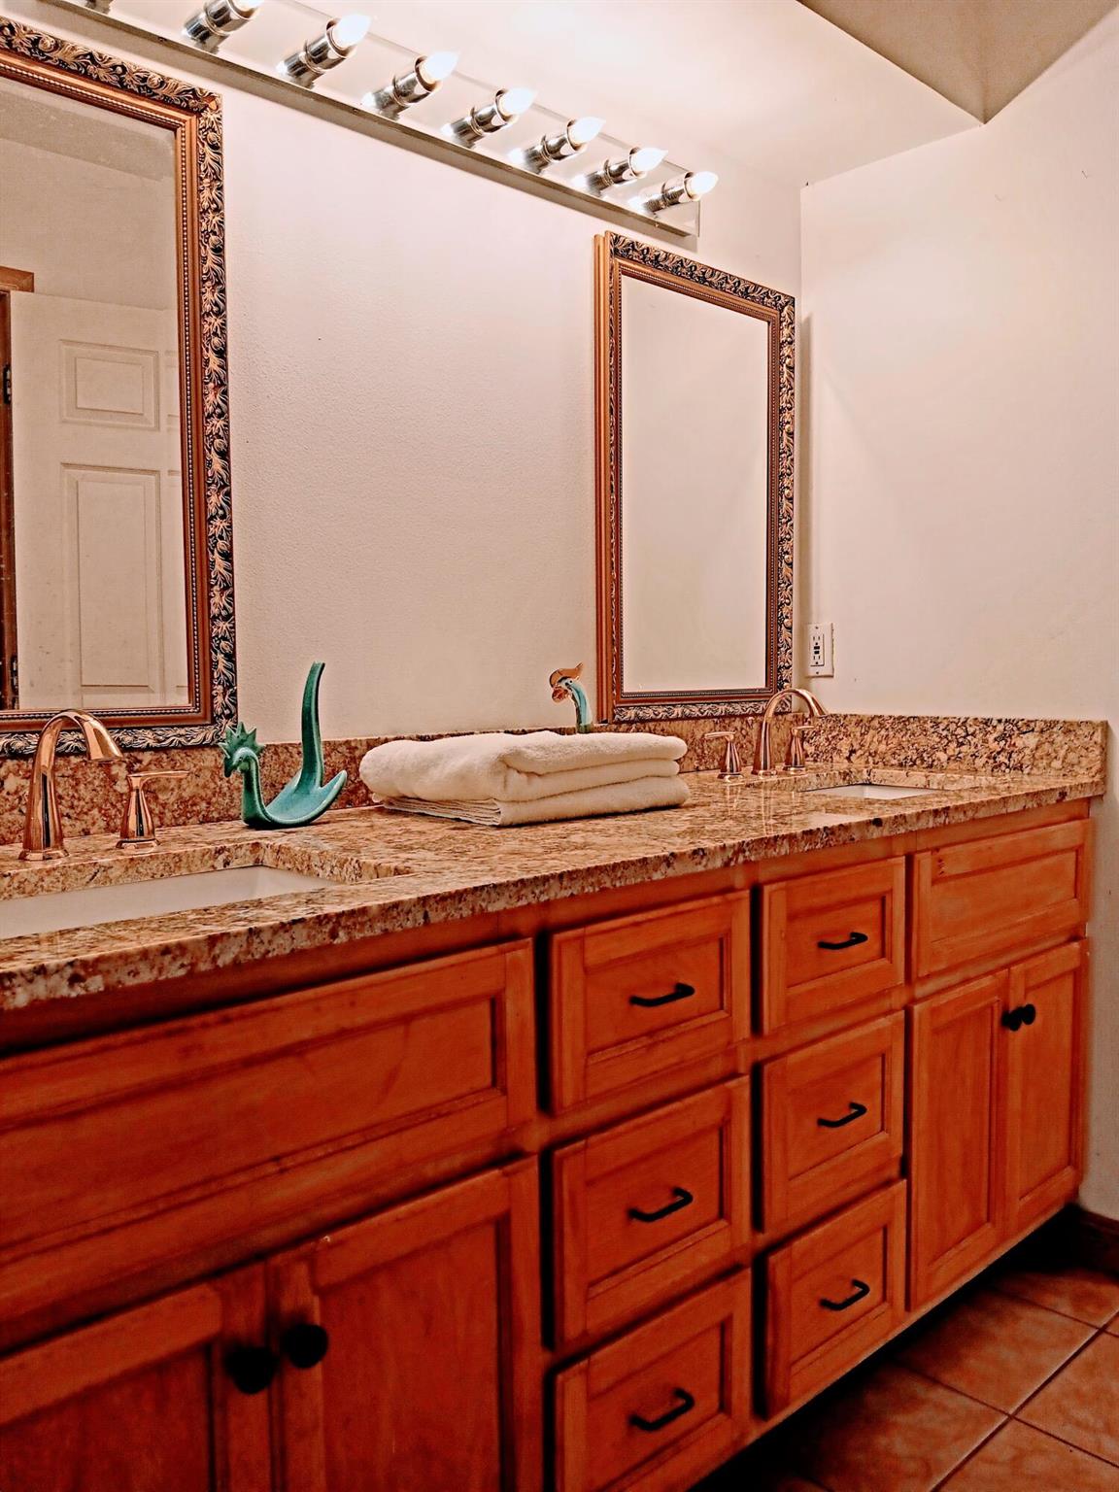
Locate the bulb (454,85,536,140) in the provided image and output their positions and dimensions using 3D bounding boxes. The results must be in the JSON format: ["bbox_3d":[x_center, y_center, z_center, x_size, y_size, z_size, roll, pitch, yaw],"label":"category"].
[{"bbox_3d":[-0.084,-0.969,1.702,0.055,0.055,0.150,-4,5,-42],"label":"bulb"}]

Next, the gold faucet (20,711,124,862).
[{"bbox_3d":[-0.526,0.043,1.206,0.178,0.164,0.056,3,5,42],"label":"gold faucet"}]

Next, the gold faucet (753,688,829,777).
[{"bbox_3d":[0.424,-0.025,2.065,0.056,0.164,0.178,-3,5,-36],"label":"gold faucet"}]

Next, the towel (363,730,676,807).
[{"bbox_3d":[-0.047,0.024,1.668,0.400,0.075,0.295,-4,5,-42],"label":"towel"}]

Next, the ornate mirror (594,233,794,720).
[{"bbox_3d":[0.282,-0.484,2.186,0.540,0.857,0.040,-4,5,-42],"label":"ornate mirror"}]

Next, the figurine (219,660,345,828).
[{"bbox_3d":[-0.380,-0.003,1.499,0.105,0.213,0.165,2,5,40],"label":"figurine"}]

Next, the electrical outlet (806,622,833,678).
[{"bbox_3d":[0.559,-0.205,2.397,0.010,0.115,0.073,-4,5,-42],"label":"electrical outlet"}]

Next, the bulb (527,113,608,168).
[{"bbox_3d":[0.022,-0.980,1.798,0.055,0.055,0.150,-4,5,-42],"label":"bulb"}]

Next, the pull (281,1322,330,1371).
[{"bbox_3d":[-0.209,0.496,0.926,0.034,0.034,0.028,-4,5,-42],"label":"pull"}]

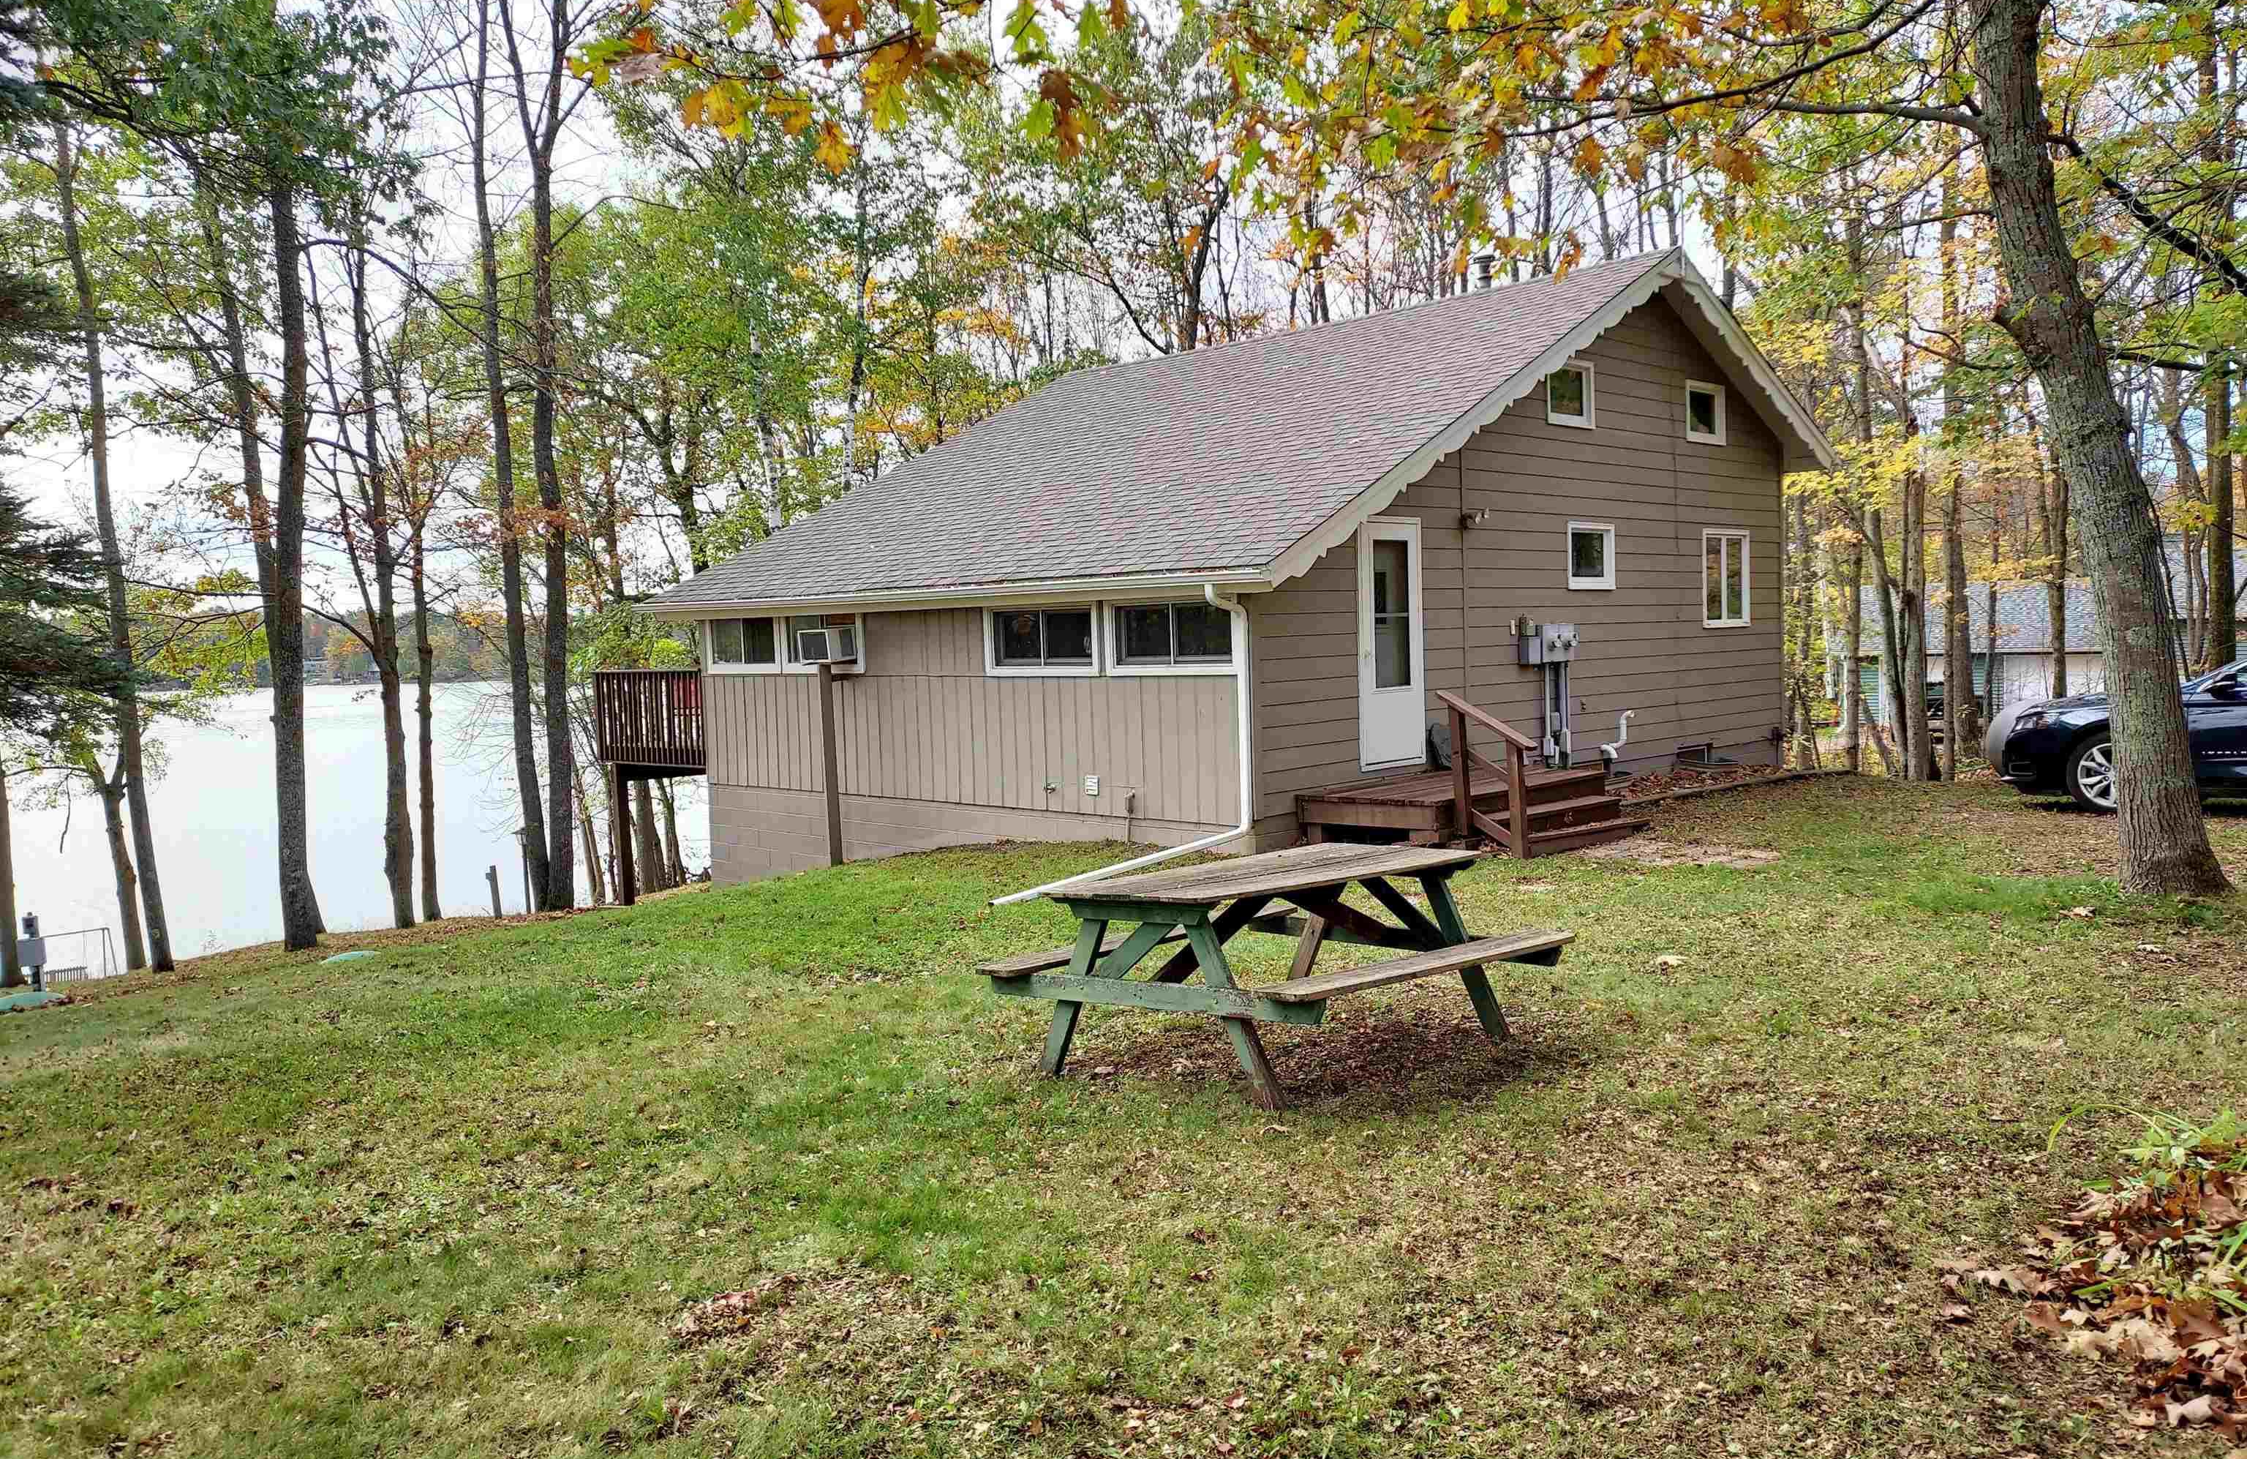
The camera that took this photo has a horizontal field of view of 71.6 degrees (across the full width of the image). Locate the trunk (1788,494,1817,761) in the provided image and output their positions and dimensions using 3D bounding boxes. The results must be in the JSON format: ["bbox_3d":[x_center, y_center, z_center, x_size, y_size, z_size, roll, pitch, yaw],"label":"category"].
[{"bbox_3d":[9.378,-1.393,21.479,0.300,3.800,0.280,-2,4,0],"label":"trunk"}]

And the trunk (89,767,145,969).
[{"bbox_3d":[-11.146,1.508,17.325,0.380,2.350,0.330,-4,4,0],"label":"trunk"}]

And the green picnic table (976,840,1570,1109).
[{"bbox_3d":[0.630,0.940,6.250,1.640,0.735,1.800,-1,2,43],"label":"green picnic table"}]

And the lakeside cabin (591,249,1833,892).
[{"bbox_3d":[1.743,-1.759,18.744,9.100,6.650,11.500,2,5,44],"label":"lakeside cabin"}]

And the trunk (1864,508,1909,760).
[{"bbox_3d":[9.547,-1.178,19.498,0.360,3.190,0.320,-5,4,0],"label":"trunk"}]

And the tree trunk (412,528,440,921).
[{"bbox_3d":[-8.308,-0.054,18.551,0.250,4.690,0.240,-1,4,0],"label":"tree trunk"}]

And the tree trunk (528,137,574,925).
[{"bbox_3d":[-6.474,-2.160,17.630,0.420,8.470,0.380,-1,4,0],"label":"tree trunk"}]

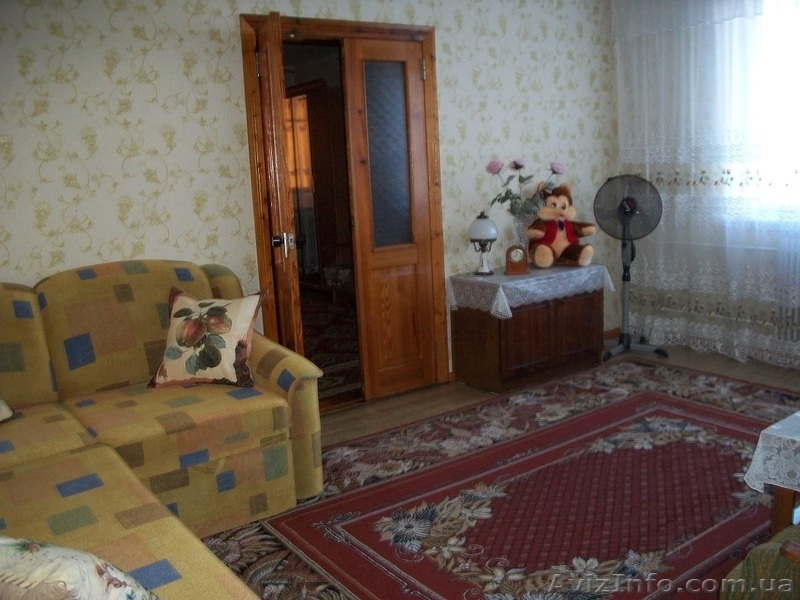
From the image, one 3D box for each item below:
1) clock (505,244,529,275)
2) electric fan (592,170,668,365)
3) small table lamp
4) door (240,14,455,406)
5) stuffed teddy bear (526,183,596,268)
[{"bbox_3d":[0.711,-0.248,4.513,0.155,0.180,0.065,-3,10,2],"label":"clock"},{"bbox_3d":[1.554,-0.246,5.011,0.480,1.200,0.470,-2,10,3],"label":"electric fan"},{"bbox_3d":[0.510,-0.347,4.513,0.182,0.395,0.182,-3,10,1],"label":"small table lamp"},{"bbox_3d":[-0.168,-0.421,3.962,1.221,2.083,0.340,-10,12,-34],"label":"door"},{"bbox_3d":[1.031,-0.490,4.793,0.440,0.525,0.340,-3,10,-1],"label":"stuffed teddy bear"}]

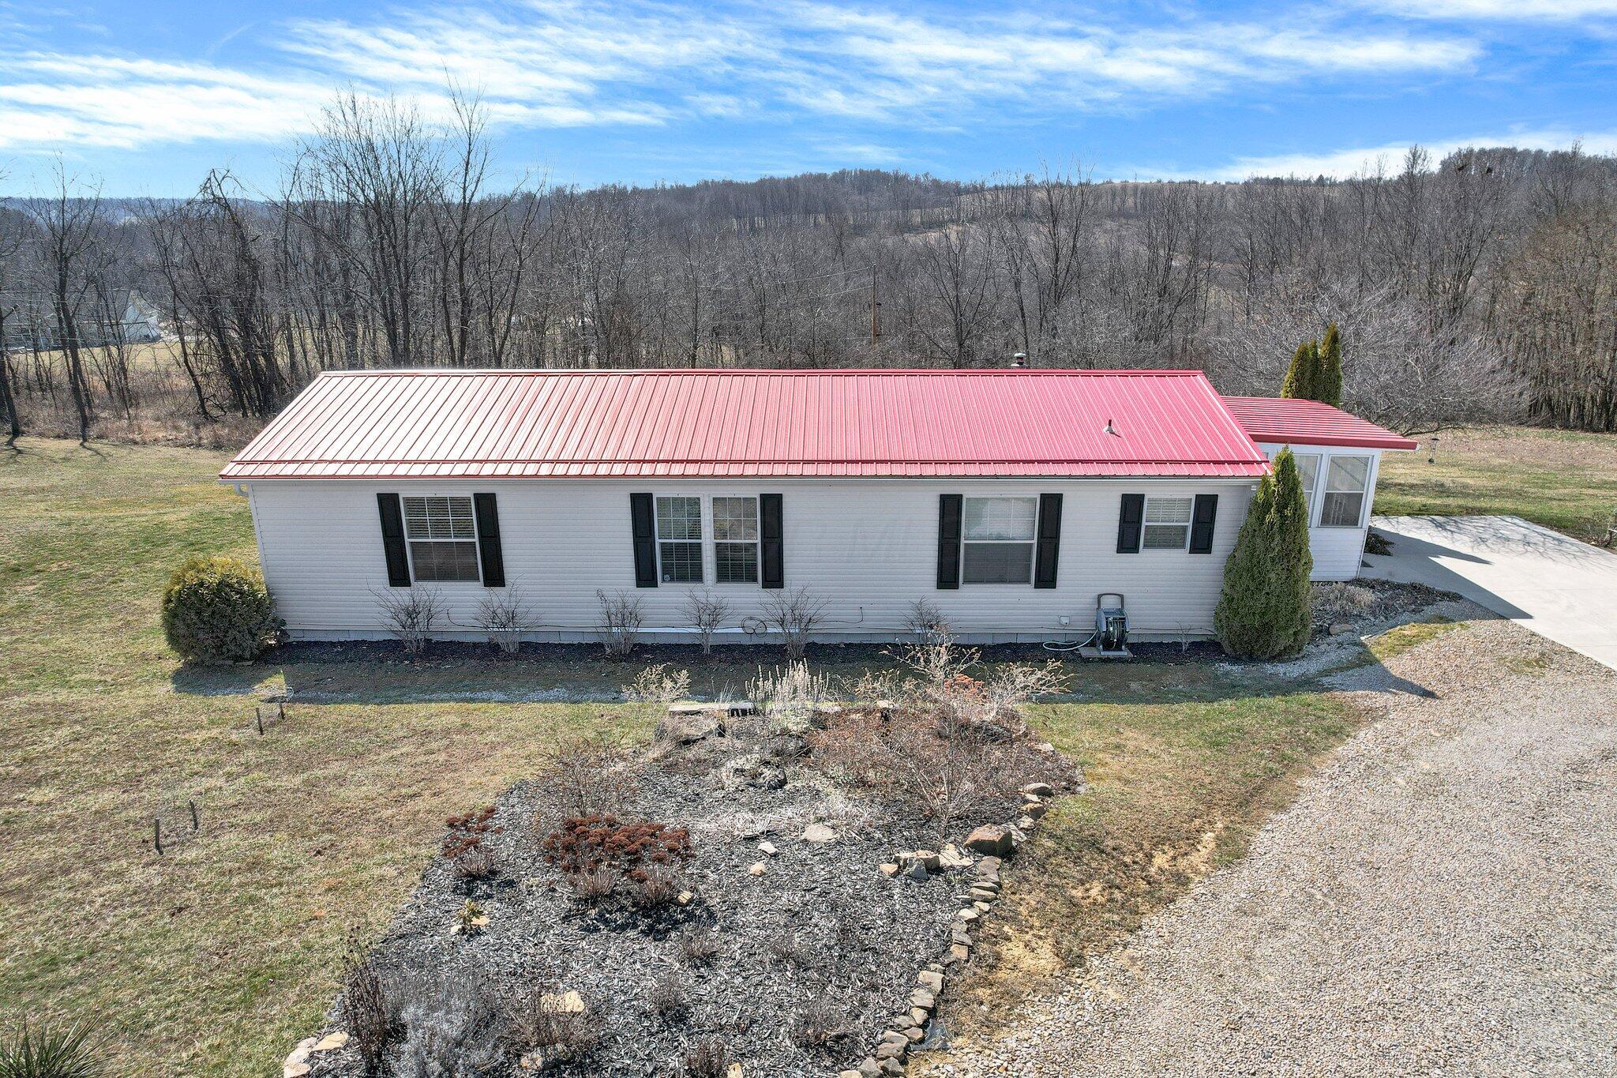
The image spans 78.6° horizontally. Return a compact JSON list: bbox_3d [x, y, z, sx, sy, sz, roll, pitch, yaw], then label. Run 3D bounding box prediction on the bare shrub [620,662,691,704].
[{"bbox_3d":[-2.258,2.100,14.640,1.055,0.581,0.850,0,18,2],"label":"bare shrub"}]

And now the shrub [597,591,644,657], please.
[{"bbox_3d":[-3.055,1.349,16.031,0.805,1.130,0.780,0,18,2],"label":"shrub"}]

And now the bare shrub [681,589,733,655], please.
[{"bbox_3d":[-1.648,1.347,16.007,0.863,1.128,0.800,0,18,2],"label":"bare shrub"}]

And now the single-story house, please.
[{"bbox_3d":[0.935,-1.200,18.972,20.082,4.079,7.341,0,18,2],"label":"single-story house"}]

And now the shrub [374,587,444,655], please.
[{"bbox_3d":[-6.529,1.325,16.153,1.152,1.152,0.950,0,18,2],"label":"shrub"}]

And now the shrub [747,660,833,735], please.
[{"bbox_3d":[-0.242,2.138,13.927,1.214,0.976,1.000,0,18,2],"label":"shrub"}]

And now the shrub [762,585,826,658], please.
[{"bbox_3d":[-0.234,1.326,15.872,1.097,1.228,0.950,0,18,2],"label":"shrub"}]

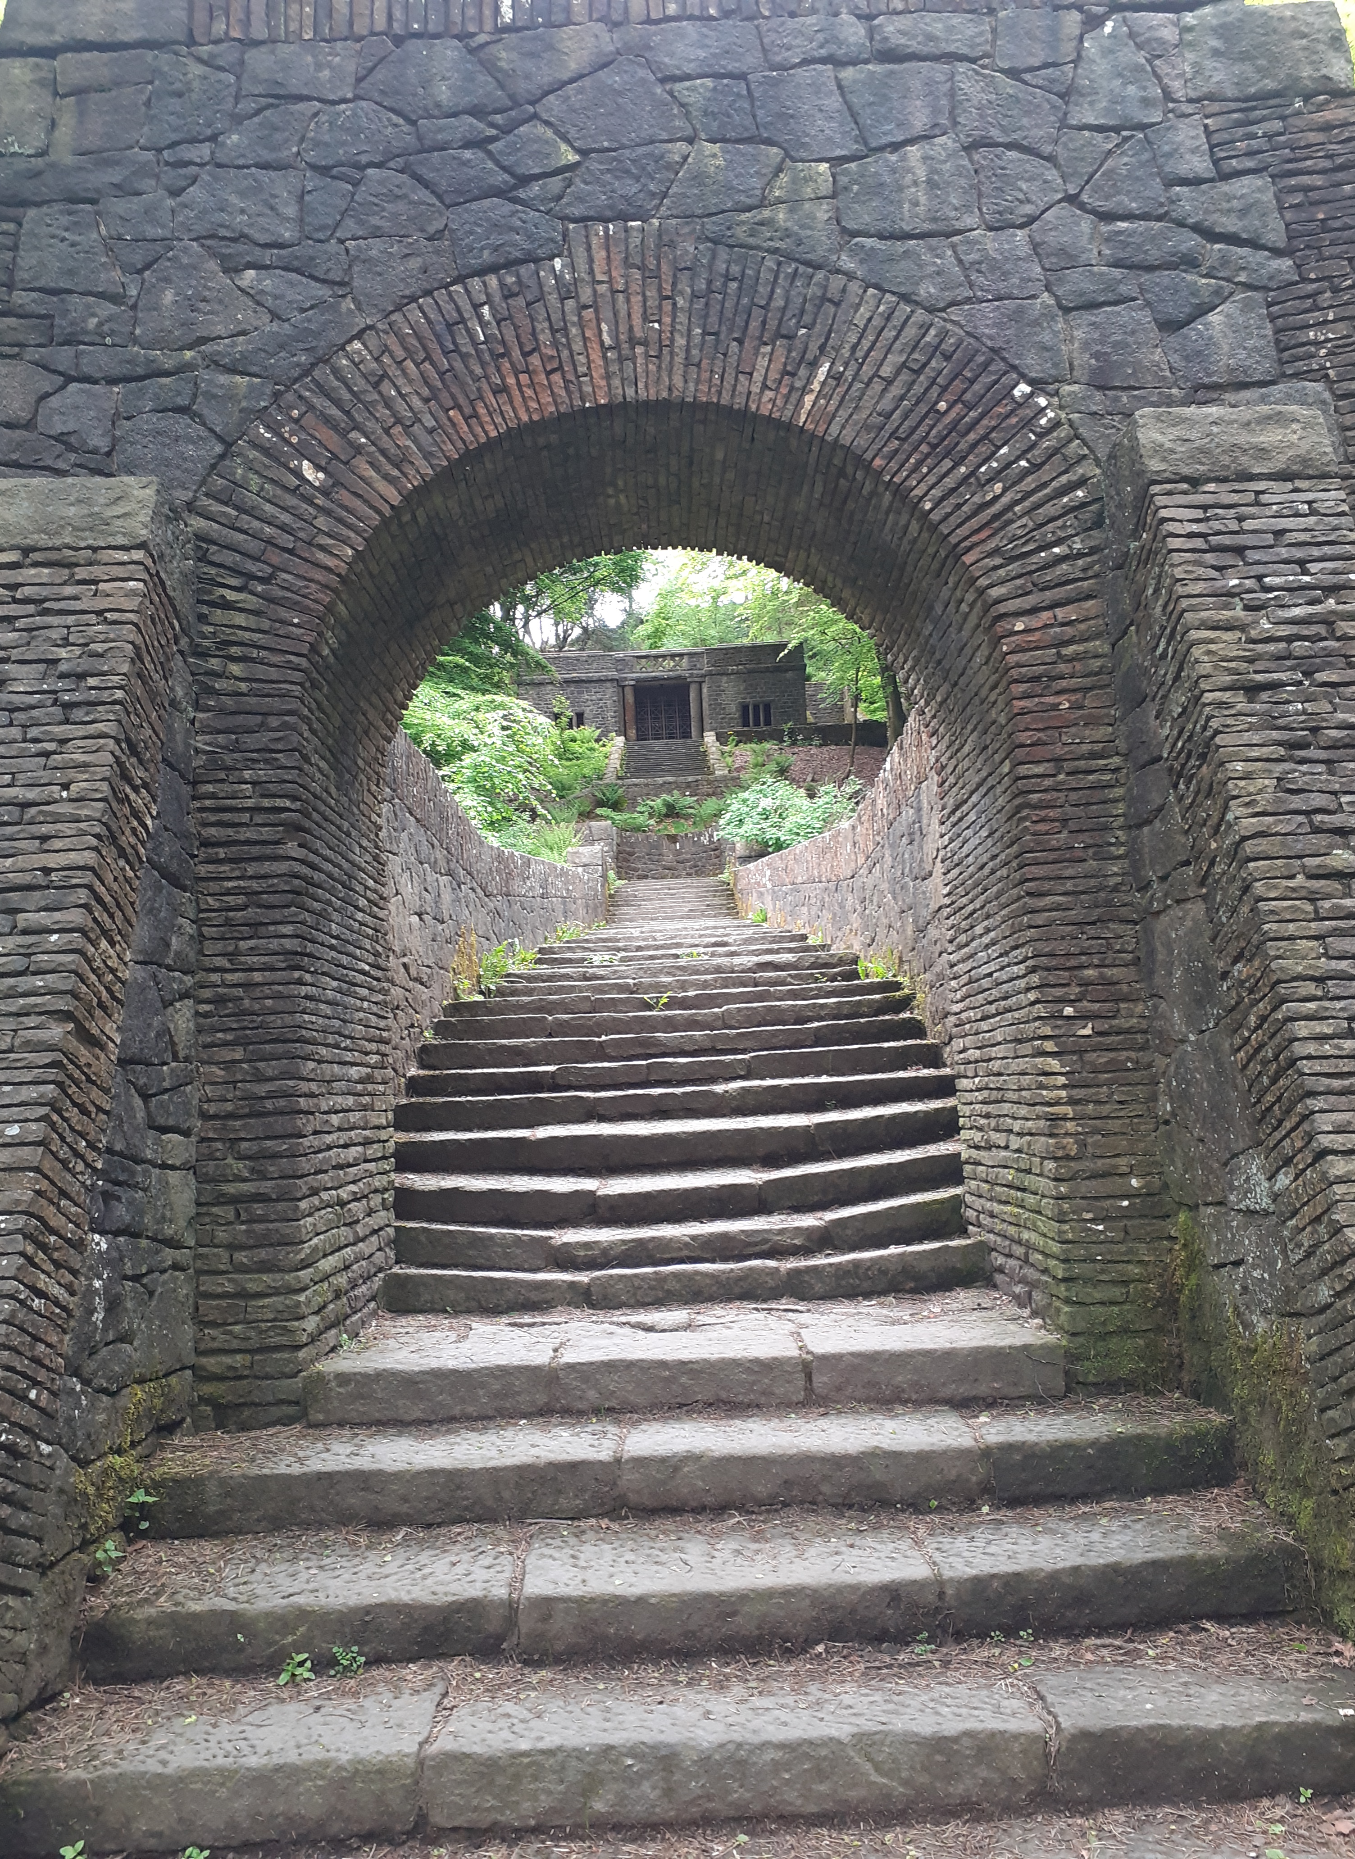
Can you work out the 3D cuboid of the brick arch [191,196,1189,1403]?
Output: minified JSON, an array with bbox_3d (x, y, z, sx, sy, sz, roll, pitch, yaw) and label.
[{"bbox_3d":[-0.054,-0.396,5.359,3.020,3.940,1.330,-2,-6,0],"label":"brick arch"}]

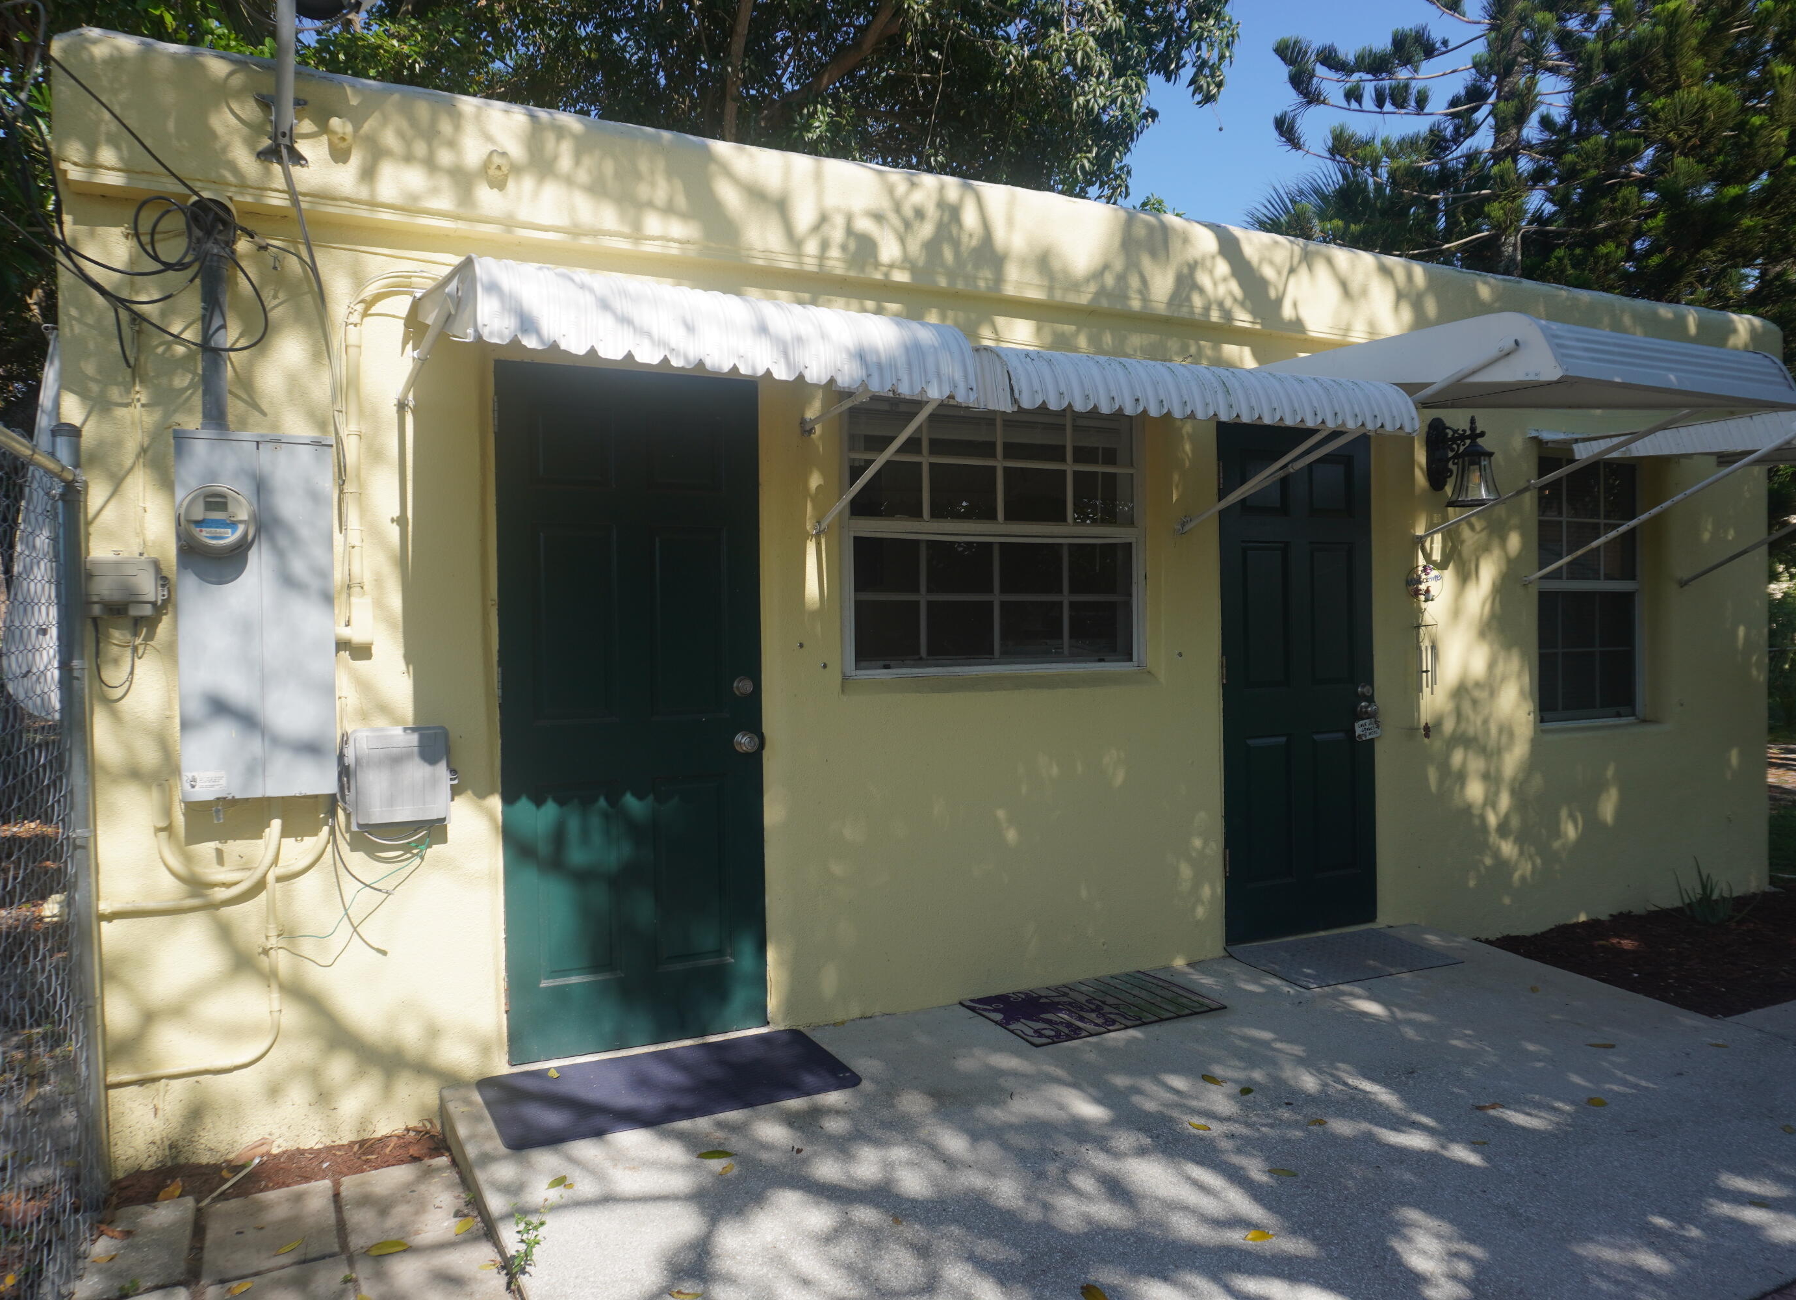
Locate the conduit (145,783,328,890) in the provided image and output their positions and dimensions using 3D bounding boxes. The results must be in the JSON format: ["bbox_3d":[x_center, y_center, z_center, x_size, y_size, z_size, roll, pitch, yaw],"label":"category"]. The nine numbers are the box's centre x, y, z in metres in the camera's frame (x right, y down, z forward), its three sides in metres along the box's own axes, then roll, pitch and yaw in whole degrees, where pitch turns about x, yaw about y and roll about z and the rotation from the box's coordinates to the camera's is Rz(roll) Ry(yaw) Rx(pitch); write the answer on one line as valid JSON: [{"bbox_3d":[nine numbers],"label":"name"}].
[{"bbox_3d":[-1.690,0.470,3.344,0.420,0.280,0.090,-1,1,-28],"label":"conduit"}]

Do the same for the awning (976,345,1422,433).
[{"bbox_3d":[0.682,-0.785,4.048,1.490,0.340,1.050,-1,1,-28],"label":"awning"}]

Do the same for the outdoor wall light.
[{"bbox_3d":[2.316,-0.782,5.334,0.200,0.385,0.300,-1,1,-28],"label":"outdoor wall light"}]

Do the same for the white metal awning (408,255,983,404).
[{"bbox_3d":[-0.560,-0.799,3.427,1.245,0.350,0.990,-1,1,-28],"label":"white metal awning"}]

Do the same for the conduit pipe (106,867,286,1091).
[{"bbox_3d":[-1.801,0.824,3.316,0.405,0.523,0.038,-1,1,-28],"label":"conduit pipe"}]

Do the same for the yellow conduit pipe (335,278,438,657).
[{"bbox_3d":[-1.393,-0.525,3.544,0.275,1.023,0.075,-1,1,-28],"label":"yellow conduit pipe"}]

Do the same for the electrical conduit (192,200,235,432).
[{"bbox_3d":[-1.732,-0.836,3.296,0.100,0.575,0.120,-1,1,-28],"label":"electrical conduit"}]

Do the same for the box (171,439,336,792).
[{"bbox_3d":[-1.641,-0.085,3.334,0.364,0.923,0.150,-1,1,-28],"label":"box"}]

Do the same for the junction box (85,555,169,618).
[{"bbox_3d":[-1.914,-0.155,3.227,0.172,0.150,0.085,-1,1,-28],"label":"junction box"}]

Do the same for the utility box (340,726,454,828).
[{"bbox_3d":[-1.358,0.341,3.519,0.280,0.275,0.090,-1,1,-28],"label":"utility box"}]

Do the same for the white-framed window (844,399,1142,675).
[{"bbox_3d":[0.353,-0.408,4.611,1.280,0.995,0.080,-1,1,-28],"label":"white-framed window"}]

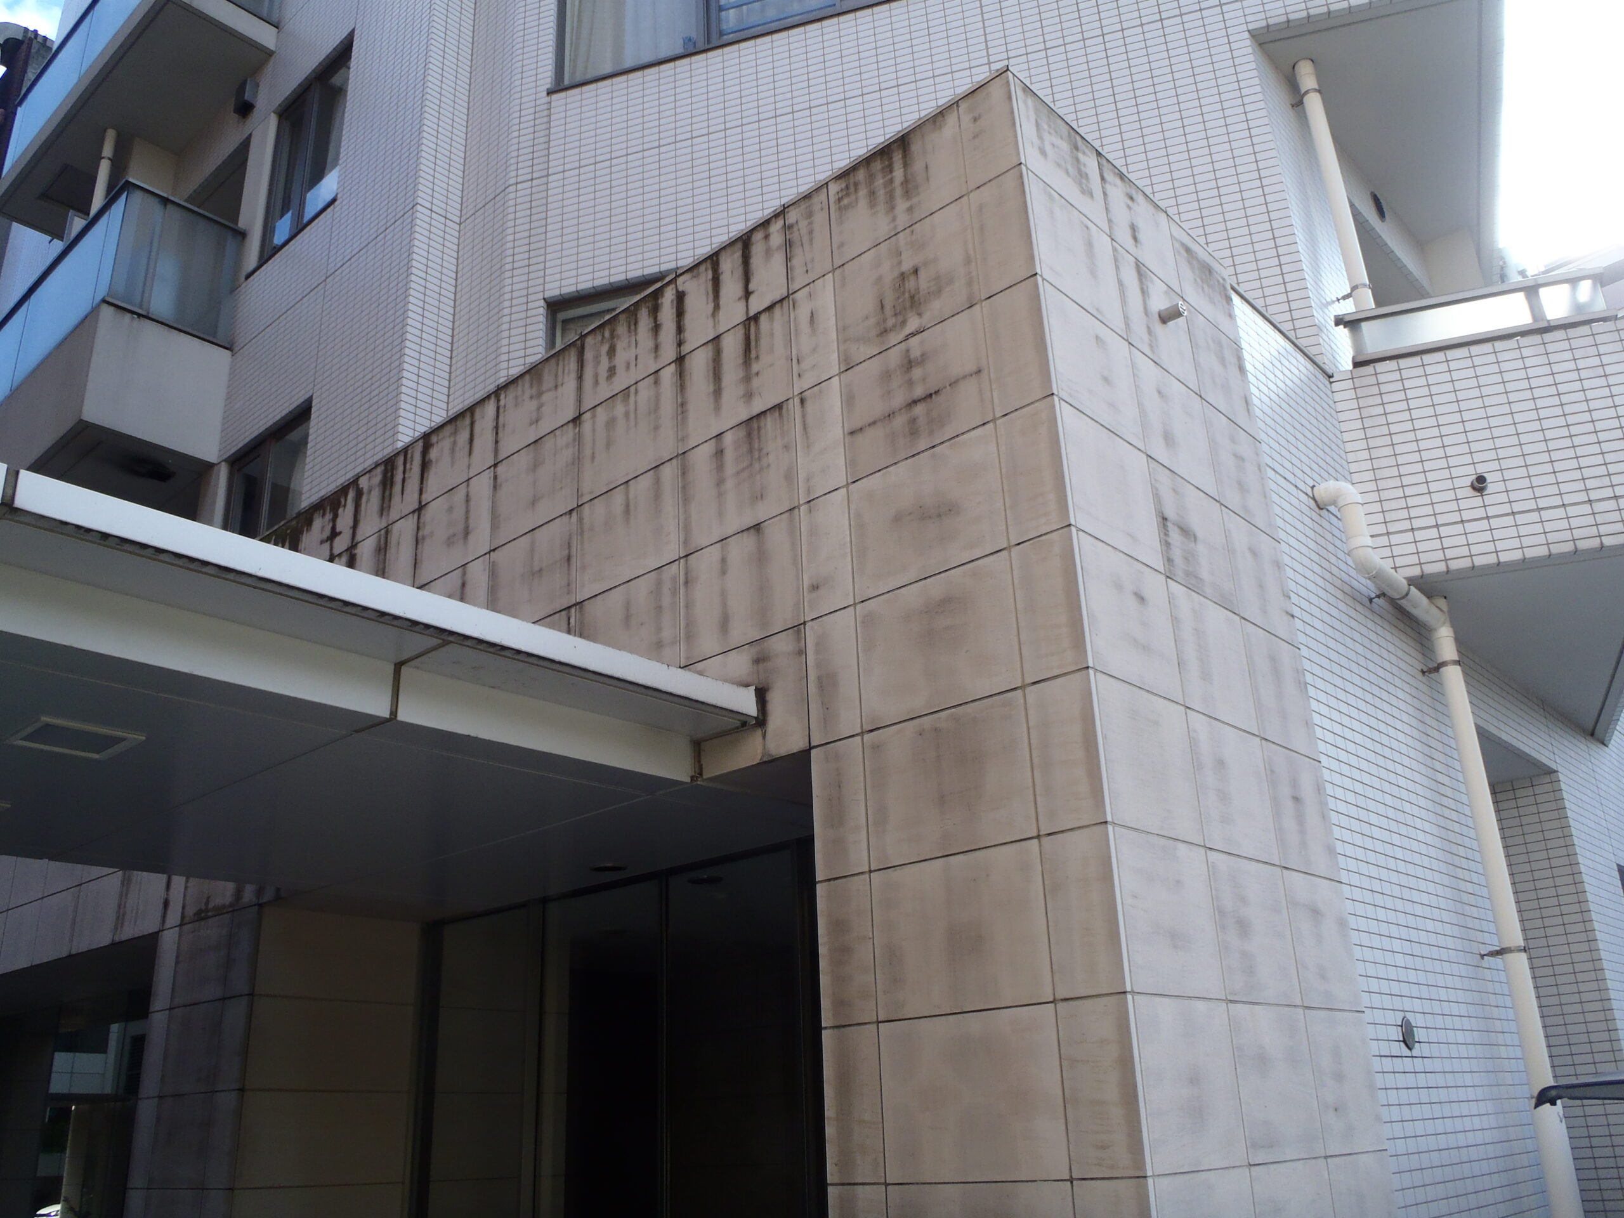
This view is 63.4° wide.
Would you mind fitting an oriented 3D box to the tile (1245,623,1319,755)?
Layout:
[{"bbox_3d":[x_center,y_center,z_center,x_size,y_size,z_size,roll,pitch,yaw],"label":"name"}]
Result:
[{"bbox_3d":[1.543,0.275,4.339,0.022,0.399,0.473,-20,-27,38],"label":"tile"}]

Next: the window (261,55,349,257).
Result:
[{"bbox_3d":[-3.606,-3.264,9.449,1.200,1.460,0.100,-20,-27,38],"label":"window"}]

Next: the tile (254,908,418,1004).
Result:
[{"bbox_3d":[-2.320,1.705,6.432,0.030,0.401,0.840,-20,-27,38],"label":"tile"}]

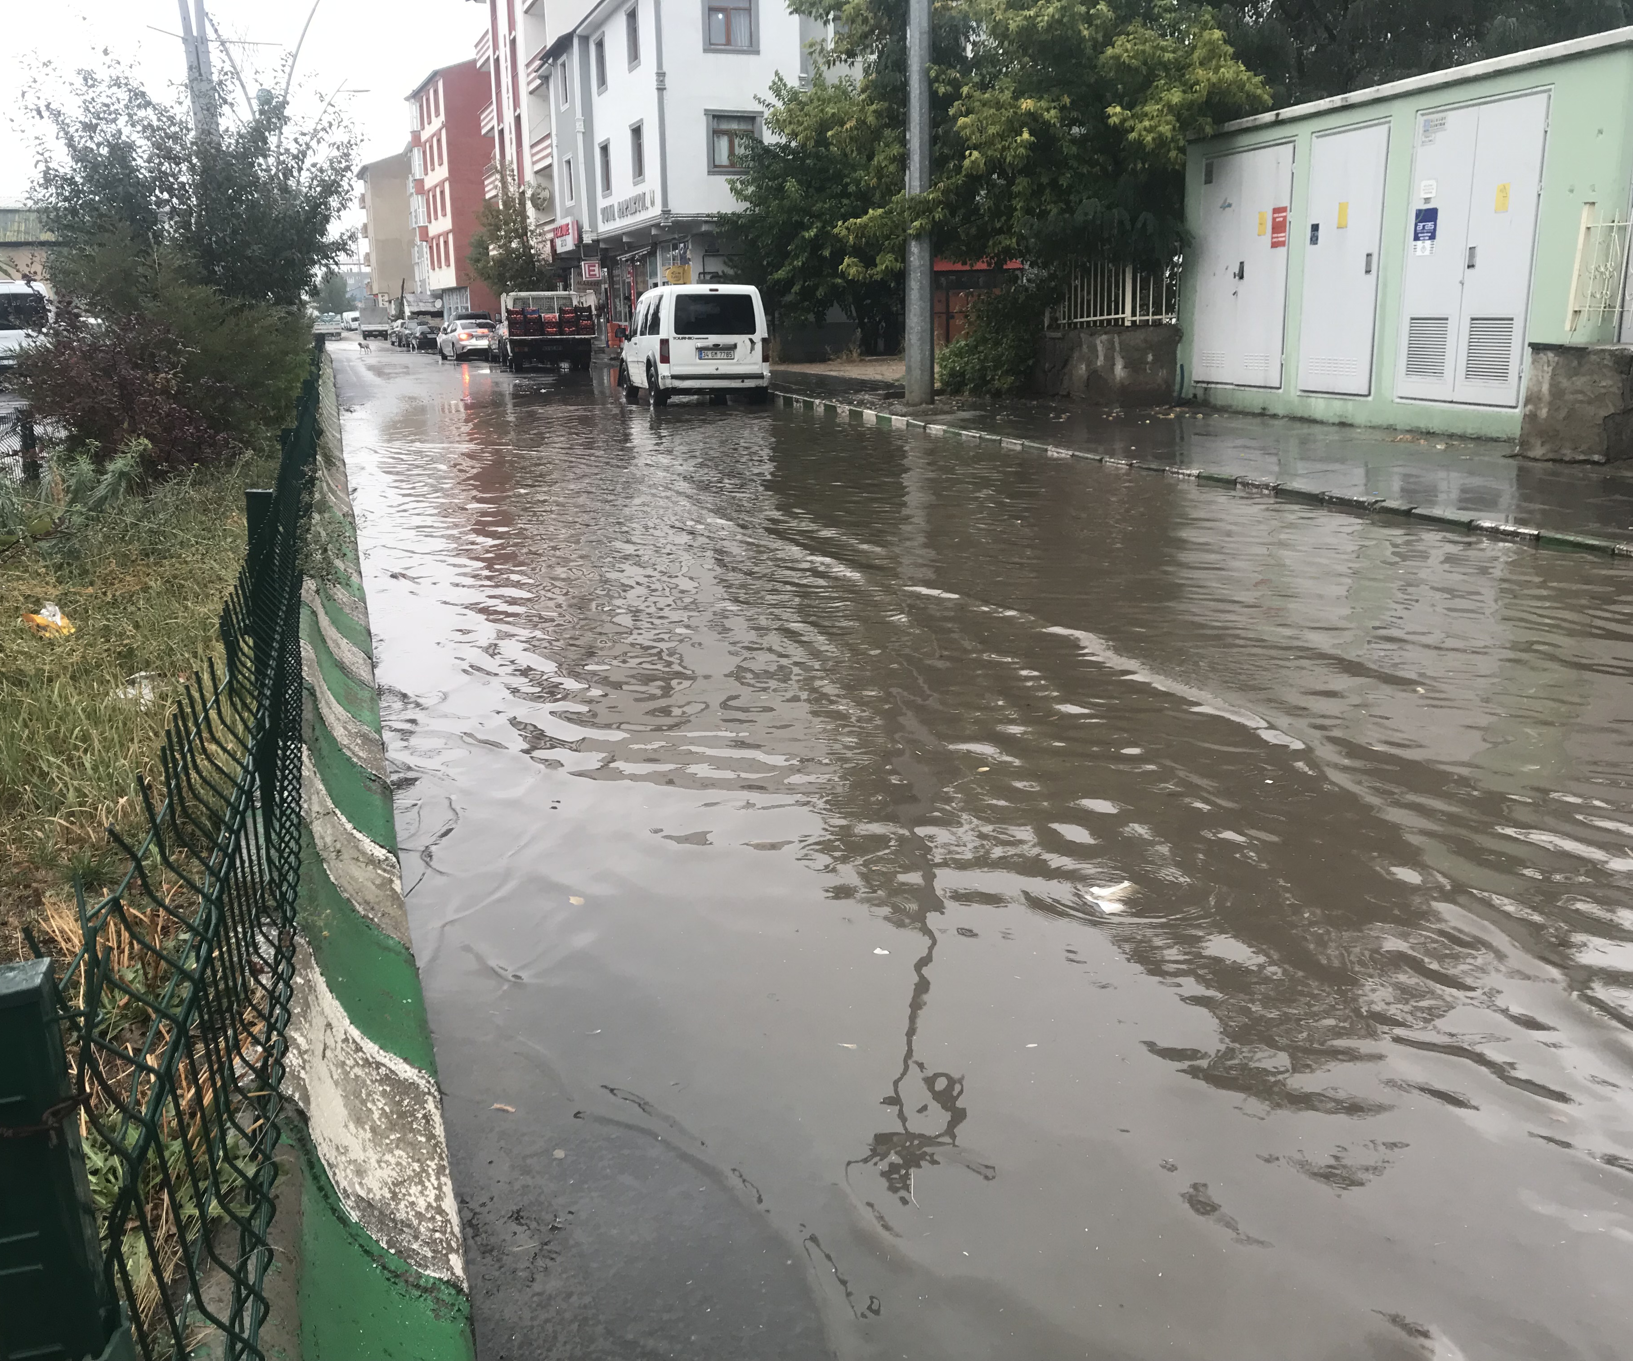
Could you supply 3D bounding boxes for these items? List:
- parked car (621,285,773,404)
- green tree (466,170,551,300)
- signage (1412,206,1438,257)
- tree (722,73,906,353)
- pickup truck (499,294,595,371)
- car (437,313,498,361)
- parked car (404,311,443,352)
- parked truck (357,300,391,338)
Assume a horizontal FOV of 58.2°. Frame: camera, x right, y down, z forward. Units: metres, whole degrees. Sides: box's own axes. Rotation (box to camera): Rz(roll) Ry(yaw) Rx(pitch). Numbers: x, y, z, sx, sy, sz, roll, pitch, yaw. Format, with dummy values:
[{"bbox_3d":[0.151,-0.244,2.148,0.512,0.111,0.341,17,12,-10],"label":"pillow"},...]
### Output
[{"bbox_3d":[-2.165,-5.575,24.329,1.800,1.820,4.300,-5,15,-16],"label":"parked car"},{"bbox_3d":[-12.292,-16.741,58.639,3.400,7.185,3.400,-4,14,-11],"label":"green tree"},{"bbox_3d":[5.325,-3.918,12.825,0.012,0.395,0.290,-5,14,-15],"label":"signage"},{"bbox_3d":[0.167,-11.044,35.175,4.800,6.628,4.600,-1,14,0],"label":"tree"},{"bbox_3d":[-6.755,-8.622,36.176,1.950,1.950,5.000,-5,14,-14],"label":"pickup truck"},{"bbox_3d":[-12.517,-12.452,53.610,1.790,1.460,4.450,-6,15,-20],"label":"car"},{"bbox_3d":[-18.091,-16.209,69.085,1.750,1.450,4.300,-6,15,-18],"label":"parked car"},{"bbox_3d":[-33.323,-26.785,110.413,2.100,2.600,5.800,-6,15,-17],"label":"parked truck"}]

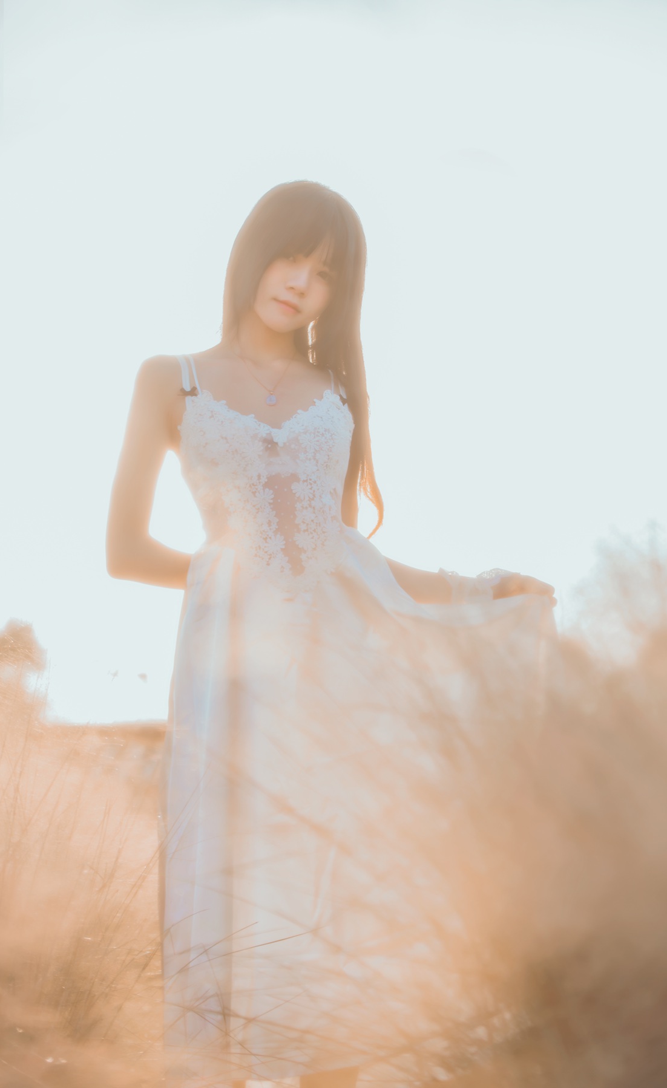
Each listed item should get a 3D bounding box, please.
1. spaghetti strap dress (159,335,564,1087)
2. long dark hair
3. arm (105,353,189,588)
[{"bbox_3d":[0.033,0.264,3.250,0.580,1.100,0.400,1,-5,-14],"label":"spaghetti strap dress"},{"bbox_3d":[-0.048,-0.288,3.270,0.225,0.540,0.230,1,-5,-10],"label":"long dark hair"},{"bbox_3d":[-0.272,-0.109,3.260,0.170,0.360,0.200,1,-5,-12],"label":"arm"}]

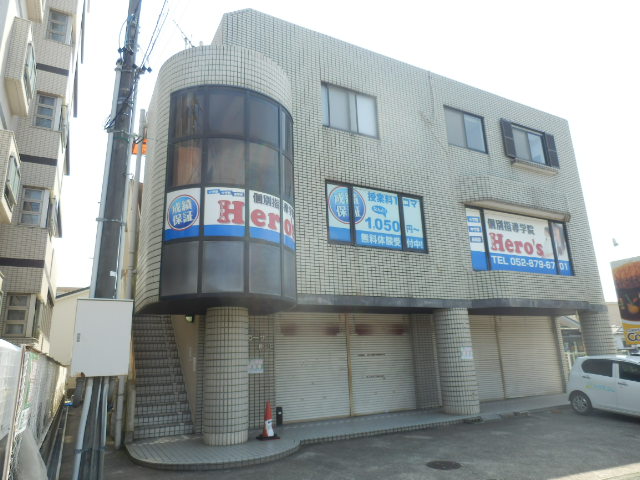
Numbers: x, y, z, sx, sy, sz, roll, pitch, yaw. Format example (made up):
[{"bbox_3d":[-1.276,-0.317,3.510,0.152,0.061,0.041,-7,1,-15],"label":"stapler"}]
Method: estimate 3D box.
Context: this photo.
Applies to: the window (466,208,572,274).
[{"bbox_3d":[6.256,0.147,13.675,4.613,1.907,0.150,6,-17,-28],"label":"window"}]

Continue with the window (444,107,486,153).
[{"bbox_3d":[4.522,-3.378,13.733,1.681,1.299,0.150,6,-17,-28],"label":"window"}]

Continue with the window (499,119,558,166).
[{"bbox_3d":[7.198,-3.264,15.145,2.805,1.346,0.150,6,-17,-28],"label":"window"}]

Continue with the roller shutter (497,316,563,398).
[{"bbox_3d":[6.971,3.818,14.708,2.868,2.545,0.120,6,-17,-28],"label":"roller shutter"}]

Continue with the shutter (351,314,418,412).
[{"bbox_3d":[1.705,3.283,11.927,2.121,2.525,0.120,6,-17,-28],"label":"shutter"}]

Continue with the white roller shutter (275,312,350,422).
[{"bbox_3d":[-0.148,3.091,10.950,2.005,2.525,0.120,6,-17,-28],"label":"white roller shutter"}]

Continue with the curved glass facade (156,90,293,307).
[{"bbox_3d":[-1.567,-0.850,8.853,2.850,4.157,1.150,6,-17,-28],"label":"curved glass facade"}]

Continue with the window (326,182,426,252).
[{"bbox_3d":[1.488,-0.533,11.215,3.003,1.585,0.150,6,-17,-28],"label":"window"}]

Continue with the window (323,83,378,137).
[{"bbox_3d":[0.807,-3.373,11.661,1.717,1.264,0.150,6,-17,-28],"label":"window"}]

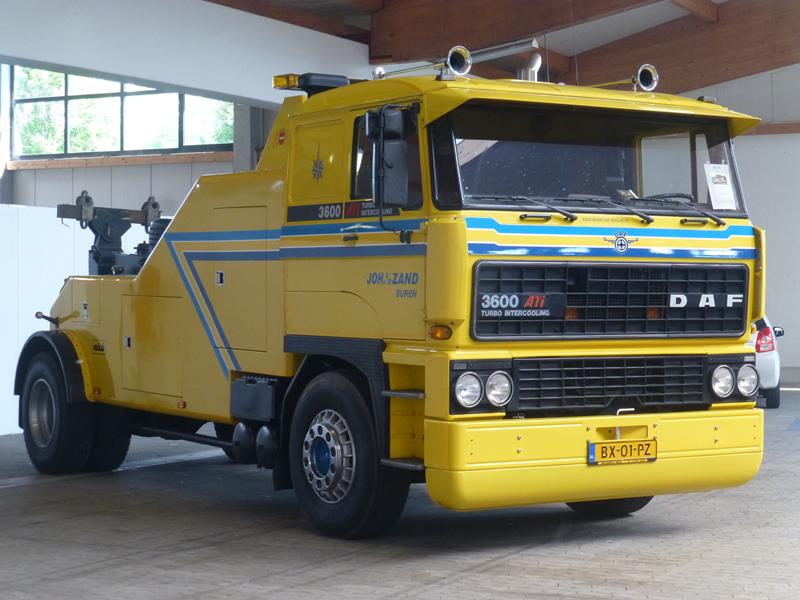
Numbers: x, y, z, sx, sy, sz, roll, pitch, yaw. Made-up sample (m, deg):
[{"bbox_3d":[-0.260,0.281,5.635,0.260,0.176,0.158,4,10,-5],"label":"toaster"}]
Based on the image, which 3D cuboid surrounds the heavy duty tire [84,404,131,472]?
[{"bbox_3d":[-2.708,0.979,15.228,0.300,1.080,1.080,0,0,-33],"label":"heavy duty tire"}]

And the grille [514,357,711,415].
[{"bbox_3d":[1.289,0.503,10.518,1.520,0.335,0.080,0,0,-33],"label":"grille"}]

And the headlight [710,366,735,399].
[{"bbox_3d":[2.030,0.517,10.984,0.200,0.200,0.090,0,0,-33],"label":"headlight"}]

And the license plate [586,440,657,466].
[{"bbox_3d":[1.336,0.917,10.425,0.530,0.135,0.025,0,0,-33],"label":"license plate"}]

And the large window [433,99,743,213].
[{"bbox_3d":[1.245,-0.834,10.590,2.320,0.660,0.280,0,0,-33],"label":"large window"}]

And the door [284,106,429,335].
[{"bbox_3d":[-0.278,-0.475,10.741,0.120,1.410,1.650,0,0,-33],"label":"door"}]

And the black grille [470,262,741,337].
[{"bbox_3d":[1.309,0.002,10.489,2.160,0.465,0.090,0,0,-33],"label":"black grille"}]

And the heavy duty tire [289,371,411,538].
[{"bbox_3d":[-0.343,0.991,11.167,0.300,1.070,1.070,0,0,-33],"label":"heavy duty tire"}]

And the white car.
[{"bbox_3d":[4.755,0.781,25.986,1.680,1.500,3.750,0,0,7],"label":"white car"}]

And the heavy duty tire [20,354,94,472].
[{"bbox_3d":[-3.048,0.980,15.342,0.300,1.070,1.070,0,0,-33],"label":"heavy duty tire"}]

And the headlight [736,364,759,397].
[{"bbox_3d":[2.209,0.516,11.097,0.200,0.205,0.110,0,0,-33],"label":"headlight"}]

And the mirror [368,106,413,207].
[{"bbox_3d":[-0.047,-0.818,10.006,0.240,0.590,0.130,0,0,-8],"label":"mirror"}]

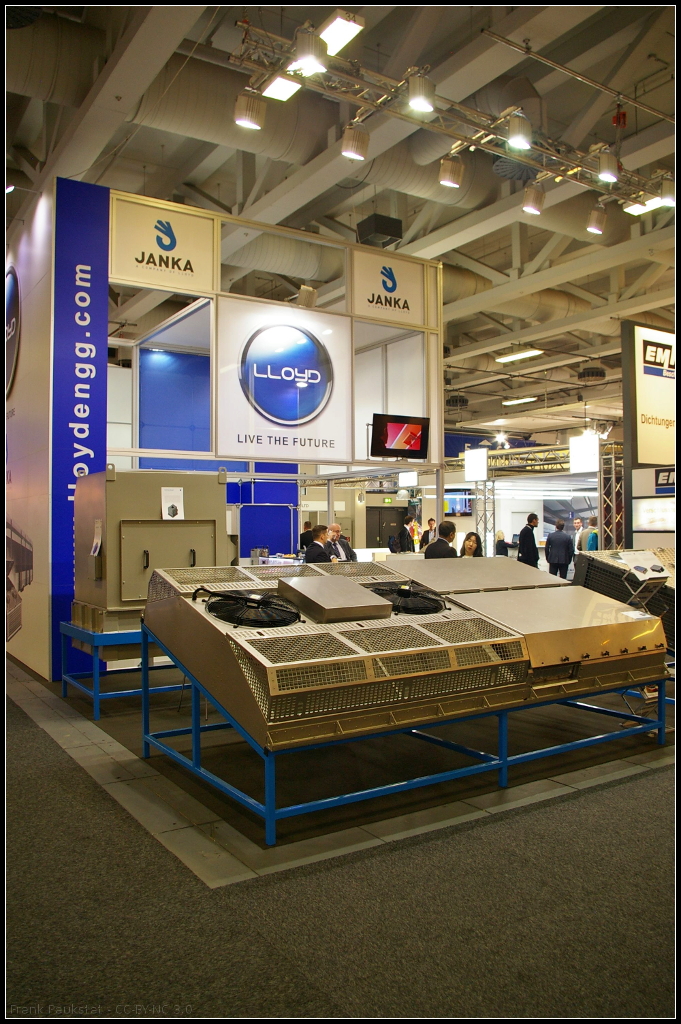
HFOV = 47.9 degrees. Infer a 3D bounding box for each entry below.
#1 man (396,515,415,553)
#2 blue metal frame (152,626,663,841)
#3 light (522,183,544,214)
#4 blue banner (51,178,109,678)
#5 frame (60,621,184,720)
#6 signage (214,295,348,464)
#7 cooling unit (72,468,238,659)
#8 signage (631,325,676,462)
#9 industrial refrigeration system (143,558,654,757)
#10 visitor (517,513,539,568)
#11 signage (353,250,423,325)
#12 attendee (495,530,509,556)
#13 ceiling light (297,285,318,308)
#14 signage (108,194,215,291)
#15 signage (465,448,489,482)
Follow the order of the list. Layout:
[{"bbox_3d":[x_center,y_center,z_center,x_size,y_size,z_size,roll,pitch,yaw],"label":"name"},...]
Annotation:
[{"bbox_3d":[1.404,0.966,16.471,0.340,1.770,0.500,0,-2,-3],"label":"man"},{"bbox_3d":[0.452,1.192,5.272,3.124,0.889,1.830,1,-2,-33],"label":"blue metal frame"},{"bbox_3d":[2.266,-3.671,9.000,0.235,0.300,0.235,1,11,-32],"label":"light"},{"bbox_3d":[-2.774,-0.895,8.217,0.573,5.321,0.060,1,-2,-32],"label":"blue banner"},{"bbox_3d":[-1.813,1.434,7.362,1.383,0.732,1.131,1,-2,-33],"label":"frame"},{"bbox_3d":[-0.689,-1.664,9.933,1.954,1.989,0.050,1,-2,-31],"label":"signage"},{"bbox_3d":[-1.777,0.468,7.421,1.323,1.676,1.091,1,-2,-33],"label":"cooling unit"},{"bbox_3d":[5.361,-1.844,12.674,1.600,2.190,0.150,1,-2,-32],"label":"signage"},{"bbox_3d":[0.574,0.776,5.528,3.368,0.502,1.947,1,13,-33],"label":"industrial refrigeration system"},{"bbox_3d":[3.515,0.985,14.382,0.350,1.830,0.500,0,-2,-28],"label":"visitor"},{"bbox_3d":[0.687,-3.135,10.817,1.212,0.909,0.050,1,-2,-31],"label":"signage"},{"bbox_3d":[3.511,1.171,16.579,0.480,1.600,0.460,1,-2,-32],"label":"attendee"},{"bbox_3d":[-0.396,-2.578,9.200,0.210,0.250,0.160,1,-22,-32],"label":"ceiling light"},{"bbox_3d":[-2.092,-3.148,9.142,1.257,0.954,0.050,1,-2,-31],"label":"signage"},{"bbox_3d":[2.694,-0.921,15.200,0.090,0.640,0.650,1,-2,-32],"label":"signage"}]

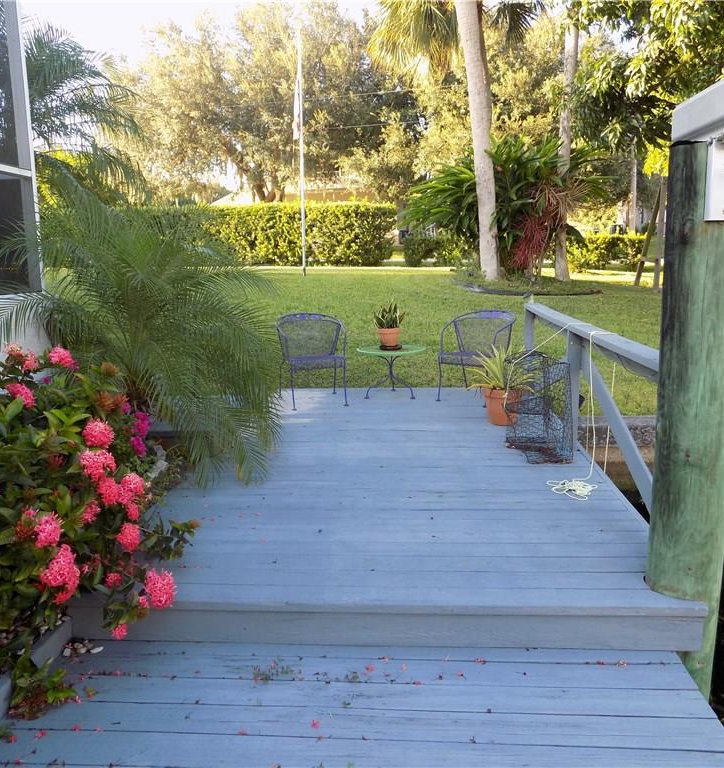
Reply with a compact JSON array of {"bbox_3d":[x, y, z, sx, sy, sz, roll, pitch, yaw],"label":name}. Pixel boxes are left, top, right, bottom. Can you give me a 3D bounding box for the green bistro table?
[{"bbox_3d":[0.292,-0.110,6.516,0.640,0.455,0.640,0,10,5],"label":"green bistro table"}]

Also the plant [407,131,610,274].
[{"bbox_3d":[3.005,-3.729,14.759,4.200,2.905,3.200,0,10,5],"label":"plant"}]

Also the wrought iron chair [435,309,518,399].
[{"bbox_3d":[1.072,-0.267,6.363,0.590,0.800,0.620,7,13,36],"label":"wrought iron chair"}]

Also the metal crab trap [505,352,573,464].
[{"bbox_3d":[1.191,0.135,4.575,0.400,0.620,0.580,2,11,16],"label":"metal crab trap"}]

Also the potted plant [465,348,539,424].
[{"bbox_3d":[1.107,0.003,5.384,0.520,0.590,0.500,-1,10,4],"label":"potted plant"}]

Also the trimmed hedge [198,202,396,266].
[{"bbox_3d":[-1.624,-3.975,18.050,5.500,1.600,1.100,-1,10,4],"label":"trimmed hedge"}]

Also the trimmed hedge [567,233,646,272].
[{"bbox_3d":[5.838,-3.112,16.113,2.200,0.920,0.900,-1,10,4],"label":"trimmed hedge"}]

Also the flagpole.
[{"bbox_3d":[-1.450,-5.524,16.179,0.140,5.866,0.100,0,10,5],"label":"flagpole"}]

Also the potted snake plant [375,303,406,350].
[{"bbox_3d":[0.276,-0.556,6.472,0.290,0.440,0.280,0,10,5],"label":"potted snake plant"}]

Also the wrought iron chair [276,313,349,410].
[{"bbox_3d":[-0.462,-0.235,6.288,0.590,0.800,0.620,-3,11,-14],"label":"wrought iron chair"}]

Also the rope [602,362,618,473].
[{"bbox_3d":[1.497,0.177,4.095,0.045,0.760,0.040,0,10,5],"label":"rope"}]

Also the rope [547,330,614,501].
[{"bbox_3d":[1.278,0.147,3.888,0.420,0.840,0.660,-1,10,4],"label":"rope"}]

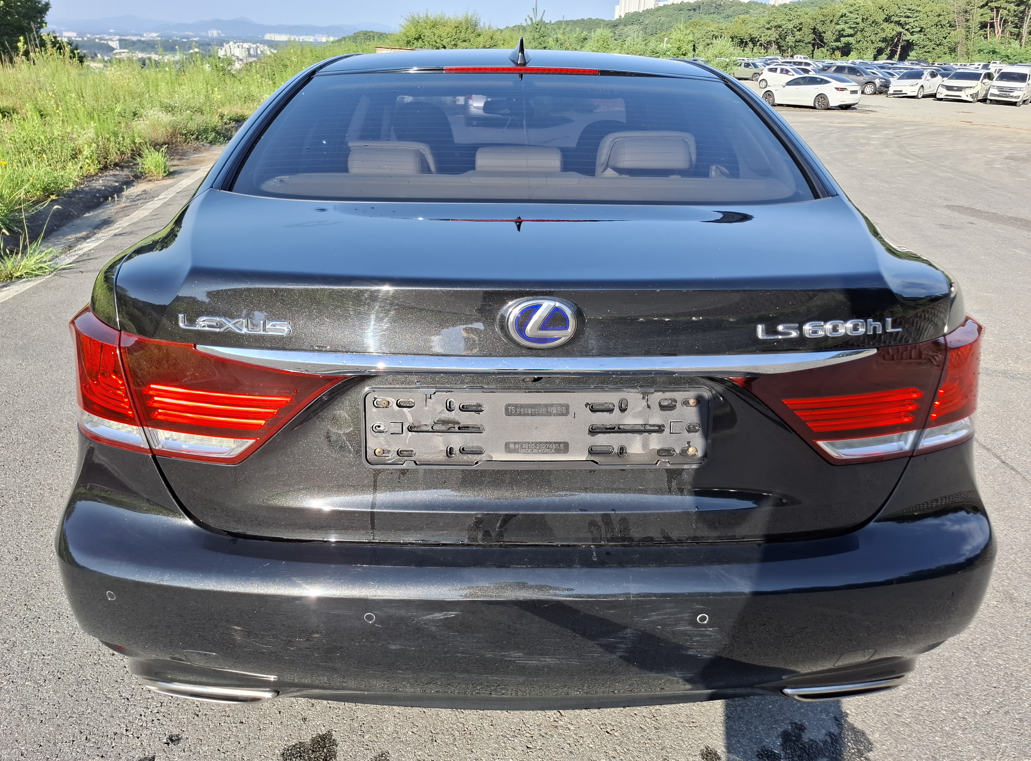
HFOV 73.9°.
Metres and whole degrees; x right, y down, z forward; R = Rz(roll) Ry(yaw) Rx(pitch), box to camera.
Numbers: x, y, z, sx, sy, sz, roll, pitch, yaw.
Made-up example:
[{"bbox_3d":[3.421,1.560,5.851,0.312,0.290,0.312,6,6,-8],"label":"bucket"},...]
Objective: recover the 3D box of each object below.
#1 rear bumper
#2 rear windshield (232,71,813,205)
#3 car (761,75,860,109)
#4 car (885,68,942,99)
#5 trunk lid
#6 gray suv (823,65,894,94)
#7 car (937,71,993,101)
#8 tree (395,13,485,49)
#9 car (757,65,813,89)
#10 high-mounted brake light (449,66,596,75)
[{"bbox_3d":[0.028,0.299,1.367,1.830,0.440,0.600,0,24,-1],"label":"rear bumper"},{"bbox_3d":[0.029,-0.617,1.624,1.260,0.140,0.700,0,47,-1],"label":"rear windshield"},{"bbox_3d":[14.398,-14.165,33.546,1.870,1.440,4.690,-14,29,-29],"label":"car"},{"bbox_3d":[25.955,-19.211,44.346,4.750,1.620,1.920,-21,33,-38],"label":"car"},{"bbox_3d":[0.032,-0.077,1.266,1.400,0.470,0.650,0,24,-1],"label":"trunk lid"},{"bbox_3d":[23.609,-21.060,47.916,4.700,1.740,1.920,16,29,30],"label":"gray suv"},{"bbox_3d":[27.624,-18.028,41.823,1.970,1.740,5.100,23,33,39],"label":"car"},{"bbox_3d":[-3.457,-14.755,31.759,3.900,3.980,3.600,1,25,0],"label":"tree"},{"bbox_3d":[20.204,-22.521,50.728,1.780,1.580,4.200,-15,29,-29],"label":"car"},{"bbox_3d":[0.018,-0.859,1.900,0.435,0.025,0.040,0,24,-1],"label":"high-mounted brake light"}]

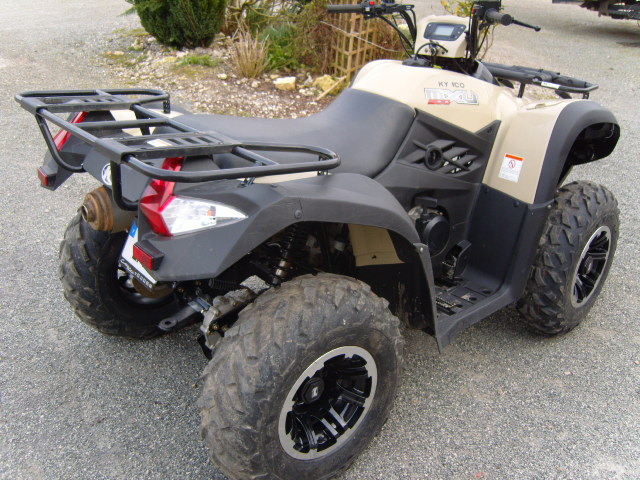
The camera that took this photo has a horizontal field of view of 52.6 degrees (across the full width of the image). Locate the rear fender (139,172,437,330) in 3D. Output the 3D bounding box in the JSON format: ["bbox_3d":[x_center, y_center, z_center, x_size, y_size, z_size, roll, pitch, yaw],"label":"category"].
[{"bbox_3d":[-0.042,0.092,1.755,0.890,0.605,0.310,-18,31,-35],"label":"rear fender"}]

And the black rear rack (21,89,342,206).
[{"bbox_3d":[-0.434,-0.264,1.769,0.510,0.192,1.024,-18,31,-35],"label":"black rear rack"}]

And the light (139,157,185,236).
[{"bbox_3d":[-0.333,-0.104,1.479,0.130,0.145,0.140,-18,31,-35],"label":"light"}]

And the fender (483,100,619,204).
[{"bbox_3d":[0.889,-0.356,2.385,0.670,0.340,0.310,-18,31,-35],"label":"fender"}]

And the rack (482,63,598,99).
[{"bbox_3d":[0.766,-0.670,2.661,0.340,0.080,0.800,-18,31,-35],"label":"rack"}]

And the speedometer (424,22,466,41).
[{"bbox_3d":[0.455,-0.752,2.342,0.148,0.070,0.030,21,-7,37],"label":"speedometer"}]

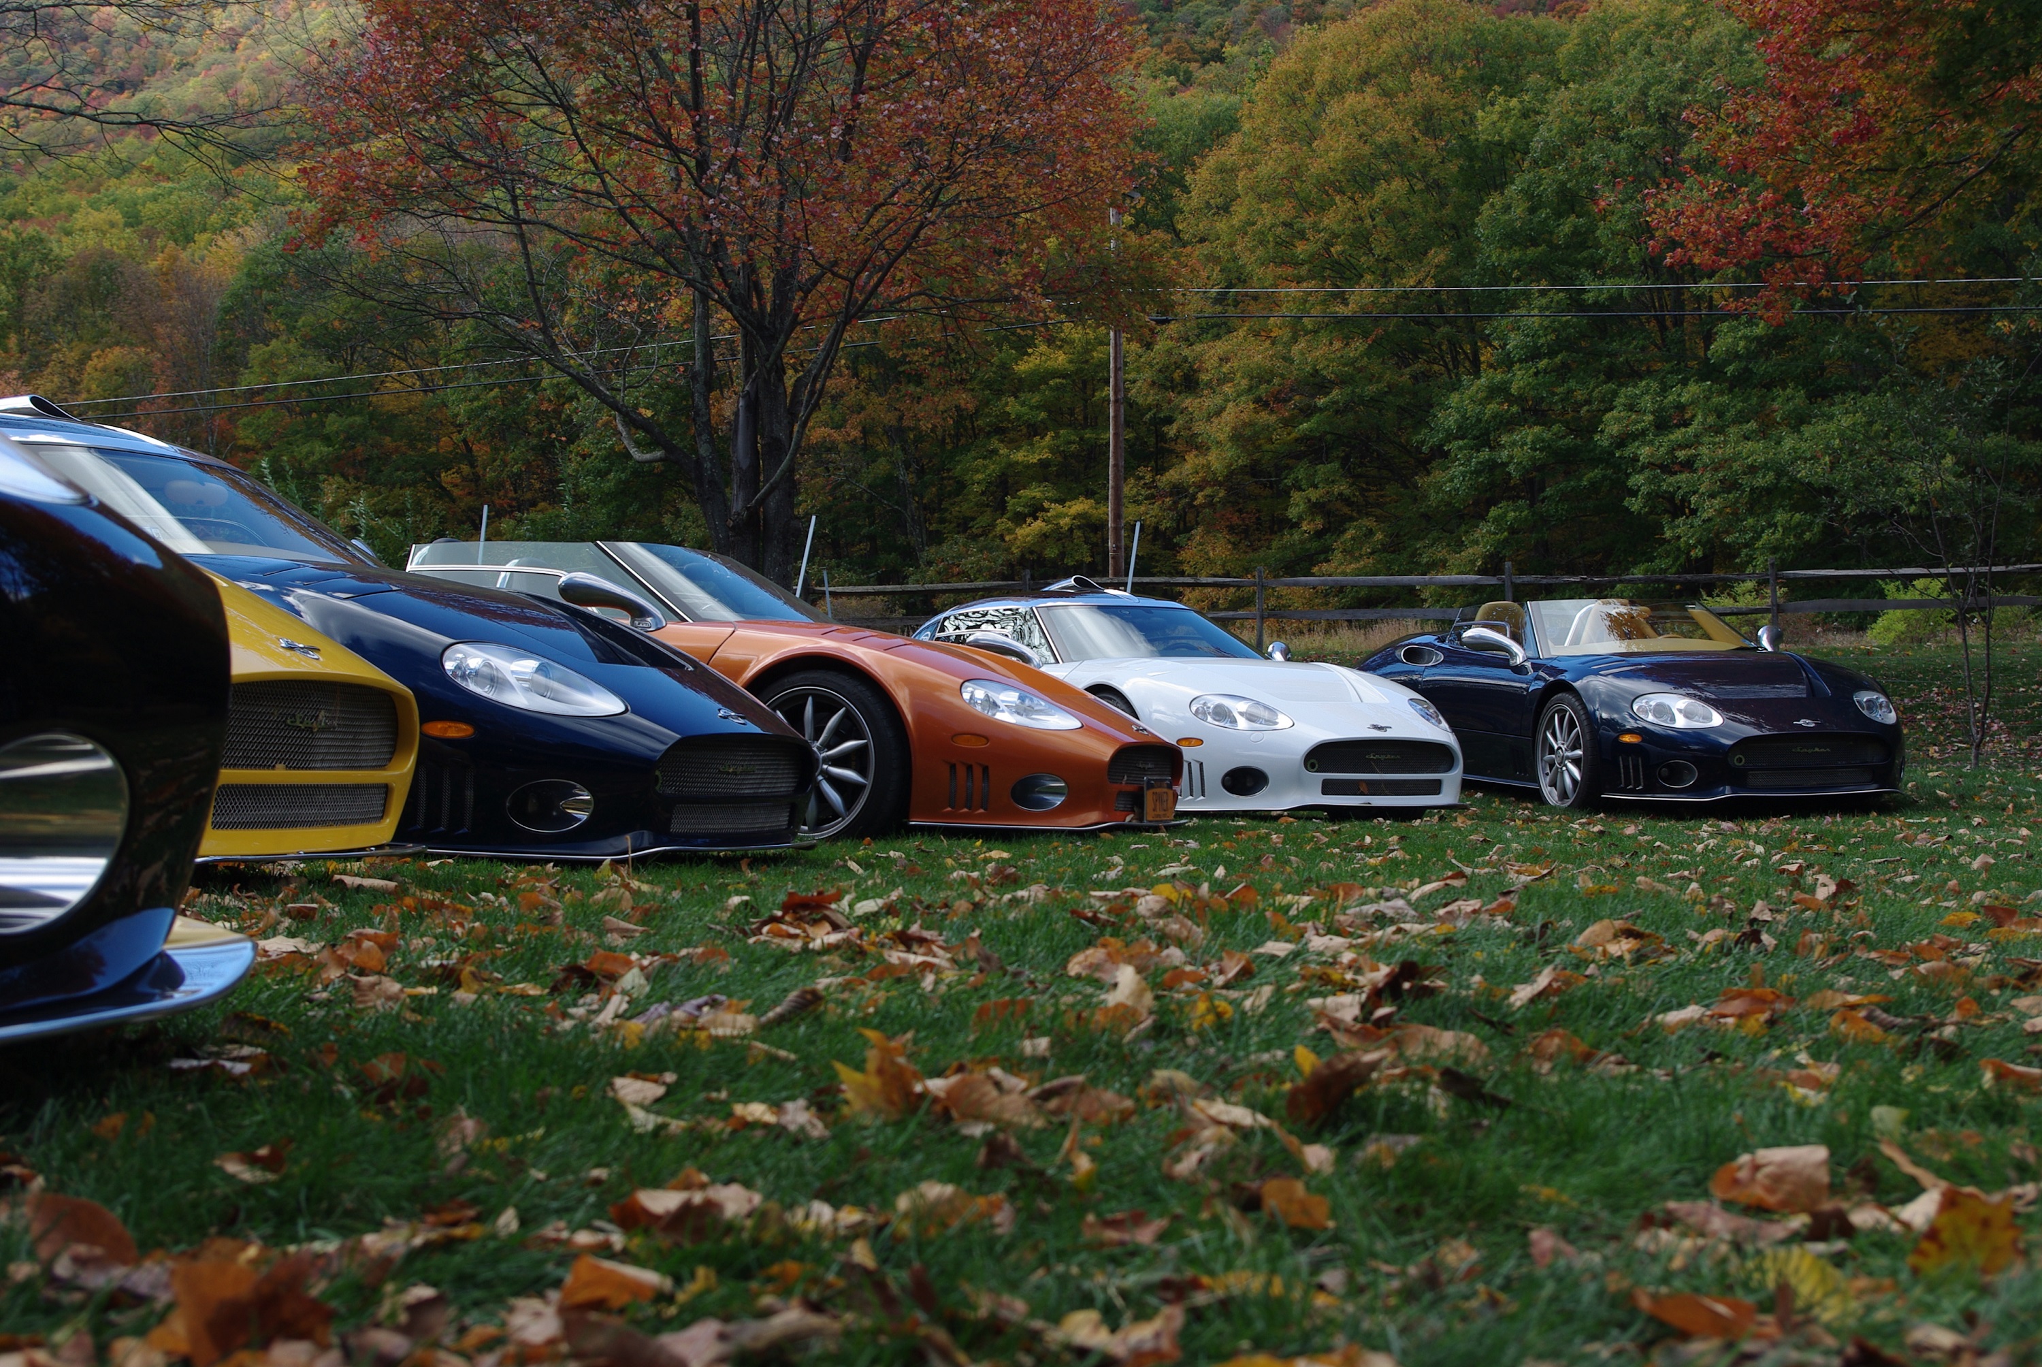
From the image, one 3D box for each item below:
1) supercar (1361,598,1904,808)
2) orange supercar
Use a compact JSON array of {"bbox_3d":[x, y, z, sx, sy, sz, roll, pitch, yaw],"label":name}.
[{"bbox_3d":[3.096,0.122,14.114,1.880,1.085,4.185,-1,-1,-16],"label":"supercar"},{"bbox_3d":[-1.541,0.075,9.652,4.185,1.085,1.880,0,-2,19],"label":"orange supercar"}]

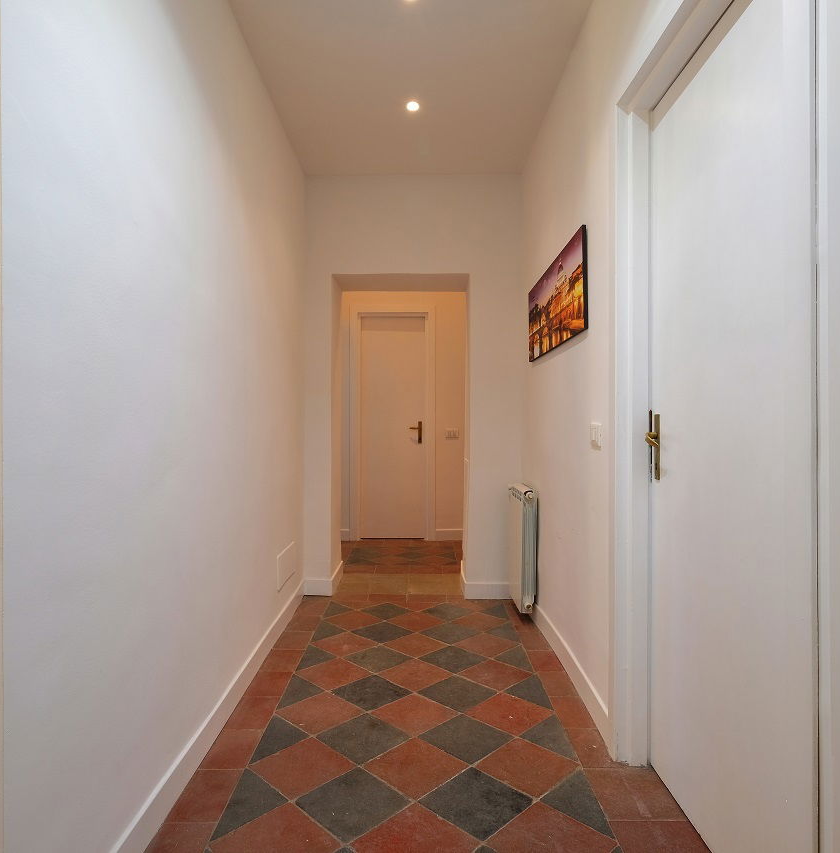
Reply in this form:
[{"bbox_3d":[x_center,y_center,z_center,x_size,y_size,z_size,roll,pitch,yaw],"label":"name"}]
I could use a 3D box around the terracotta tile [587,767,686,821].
[{"bbox_3d":[0.634,1.101,1.703,0.217,0.015,0.243,0,0,0],"label":"terracotta tile"}]

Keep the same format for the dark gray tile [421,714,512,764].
[{"bbox_3d":[0.163,1.106,2.012,0.248,0.013,0.248,0,-1,45],"label":"dark gray tile"}]

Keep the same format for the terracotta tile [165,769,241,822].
[{"bbox_3d":[-0.630,1.099,1.687,0.147,0.015,0.238,0,0,0],"label":"terracotta tile"}]

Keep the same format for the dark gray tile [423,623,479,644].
[{"bbox_3d":[0.161,1.100,3.019,0.243,0.015,0.243,0,0,45],"label":"dark gray tile"}]

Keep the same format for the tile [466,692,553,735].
[{"bbox_3d":[0.342,1.108,2.187,0.248,0.013,0.248,0,-1,45],"label":"tile"}]

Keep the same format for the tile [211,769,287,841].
[{"bbox_3d":[-0.462,1.095,1.655,0.171,0.015,0.325,0,0,0],"label":"tile"}]

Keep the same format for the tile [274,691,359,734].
[{"bbox_3d":[-0.376,1.106,2.185,0.248,0.013,0.248,0,-1,45],"label":"tile"}]

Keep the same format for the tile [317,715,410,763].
[{"bbox_3d":[-0.195,1.095,1.993,0.243,0.015,0.243,0,0,45],"label":"tile"}]

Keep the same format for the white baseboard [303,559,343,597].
[{"bbox_3d":[-0.666,1.060,3.994,0.187,0.110,0.550,0,-1,0],"label":"white baseboard"}]

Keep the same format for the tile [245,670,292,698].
[{"bbox_3d":[-0.638,1.101,2.415,0.156,0.015,0.229,0,0,0],"label":"tile"}]

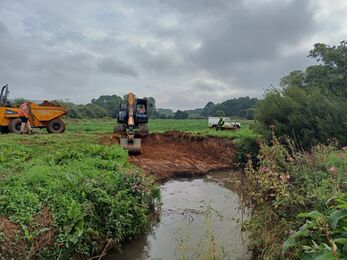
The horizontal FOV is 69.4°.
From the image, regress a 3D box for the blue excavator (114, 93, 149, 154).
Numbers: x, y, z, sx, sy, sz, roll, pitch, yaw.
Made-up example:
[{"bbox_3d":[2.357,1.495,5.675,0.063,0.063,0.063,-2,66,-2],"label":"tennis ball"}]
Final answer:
[{"bbox_3d":[-3.100,-0.750,18.800,2.600,3.600,7.000,0,4,-9],"label":"blue excavator"}]

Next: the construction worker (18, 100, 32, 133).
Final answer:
[{"bbox_3d":[-7.920,-0.660,13.400,0.620,1.760,0.520,0,4,-9],"label":"construction worker"}]

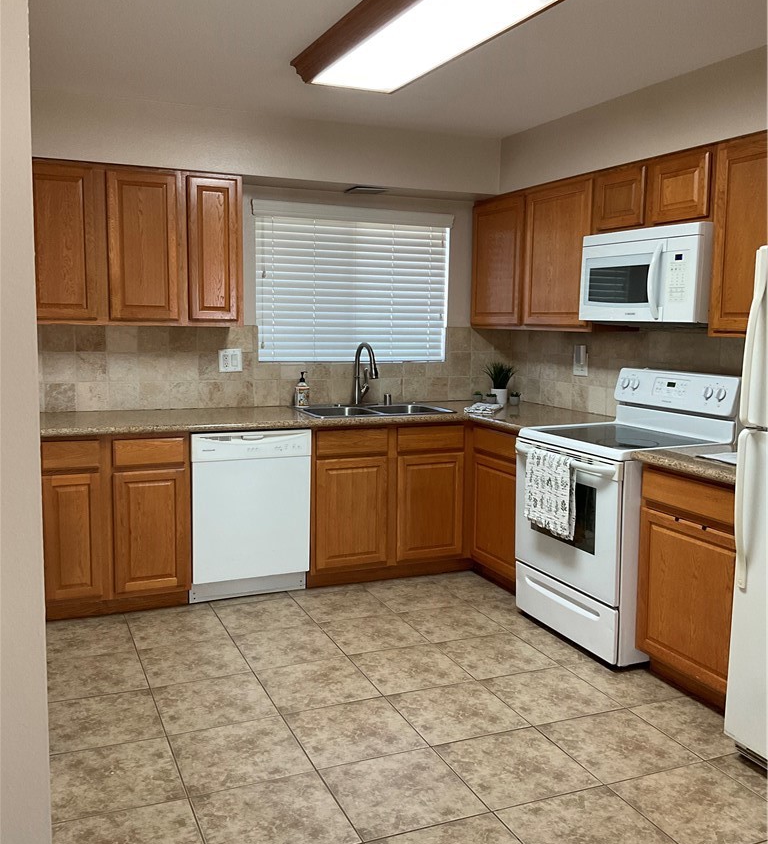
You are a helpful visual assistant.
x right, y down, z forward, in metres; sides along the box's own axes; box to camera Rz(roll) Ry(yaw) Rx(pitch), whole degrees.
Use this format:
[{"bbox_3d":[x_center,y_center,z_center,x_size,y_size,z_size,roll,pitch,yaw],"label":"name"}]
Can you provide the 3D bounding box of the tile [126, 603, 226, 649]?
[{"bbox_3d":[-0.959,0.956,3.967,0.402,0.010,0.404,-2,8,-23],"label":"tile"}]

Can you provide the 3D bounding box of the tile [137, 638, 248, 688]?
[{"bbox_3d":[-0.795,1.003,3.588,0.402,0.010,0.402,-2,8,-23],"label":"tile"}]

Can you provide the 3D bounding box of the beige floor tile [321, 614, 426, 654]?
[{"bbox_3d":[-0.048,0.973,3.903,0.402,0.010,0.402,-2,8,-23],"label":"beige floor tile"}]

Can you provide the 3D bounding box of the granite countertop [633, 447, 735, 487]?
[{"bbox_3d":[1.432,0.164,3.313,0.650,0.037,0.581,-2,8,-23],"label":"granite countertop"}]

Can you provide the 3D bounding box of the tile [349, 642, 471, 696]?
[{"bbox_3d":[0.107,1.024,3.538,0.402,0.010,0.404,-2,8,-23],"label":"tile"}]

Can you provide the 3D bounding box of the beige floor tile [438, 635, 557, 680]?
[{"bbox_3d":[0.484,1.007,3.689,0.402,0.010,0.402,-2,8,-23],"label":"beige floor tile"}]

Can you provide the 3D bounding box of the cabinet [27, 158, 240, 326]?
[{"bbox_3d":[-1.295,-0.885,4.386,1.085,0.771,0.319,-2,8,-23],"label":"cabinet"}]

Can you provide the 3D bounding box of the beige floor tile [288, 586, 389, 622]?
[{"bbox_3d":[-0.206,0.923,4.273,0.402,0.010,0.402,-2,8,-23],"label":"beige floor tile"}]

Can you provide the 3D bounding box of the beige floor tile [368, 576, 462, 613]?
[{"bbox_3d":[0.162,0.911,4.441,0.402,0.010,0.404,-2,8,-23],"label":"beige floor tile"}]

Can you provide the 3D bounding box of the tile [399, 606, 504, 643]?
[{"bbox_3d":[0.326,0.957,4.060,0.402,0.010,0.402,-2,8,-23],"label":"tile"}]

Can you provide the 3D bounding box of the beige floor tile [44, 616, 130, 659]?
[{"bbox_3d":[-1.333,0.970,3.809,0.402,0.010,0.404,-2,8,-23],"label":"beige floor tile"}]

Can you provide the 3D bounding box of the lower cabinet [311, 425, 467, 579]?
[{"bbox_3d":[-0.065,0.408,4.833,0.909,0.872,0.617,-2,8,-23],"label":"lower cabinet"}]

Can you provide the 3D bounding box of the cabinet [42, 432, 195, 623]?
[{"bbox_3d":[-1.369,0.461,4.285,0.686,0.872,0.617,-2,8,-23],"label":"cabinet"}]

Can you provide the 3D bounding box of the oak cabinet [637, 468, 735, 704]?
[{"bbox_3d":[1.433,0.618,3.364,0.625,0.875,0.564,-2,8,-23],"label":"oak cabinet"}]

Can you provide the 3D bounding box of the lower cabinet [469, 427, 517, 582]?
[{"bbox_3d":[0.851,0.452,4.587,0.617,0.872,0.564,-2,8,-23],"label":"lower cabinet"}]

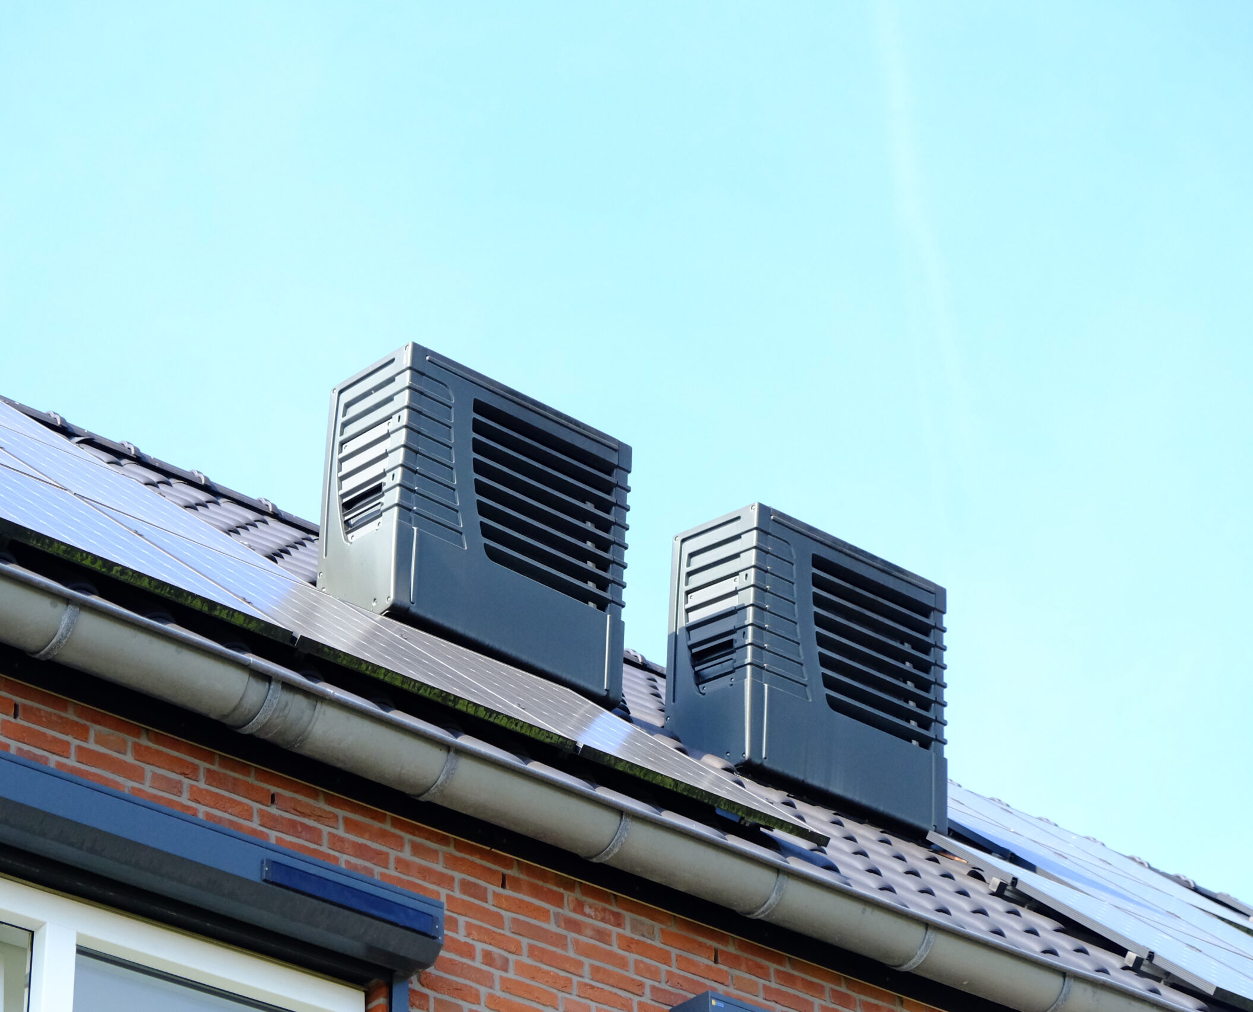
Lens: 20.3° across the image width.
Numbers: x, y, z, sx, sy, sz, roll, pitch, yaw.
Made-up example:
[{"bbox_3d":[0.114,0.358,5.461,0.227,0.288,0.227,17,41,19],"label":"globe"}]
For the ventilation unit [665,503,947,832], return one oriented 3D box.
[{"bbox_3d":[0.722,0.720,13.826,1.065,1.094,0.481,23,-33,-35],"label":"ventilation unit"}]

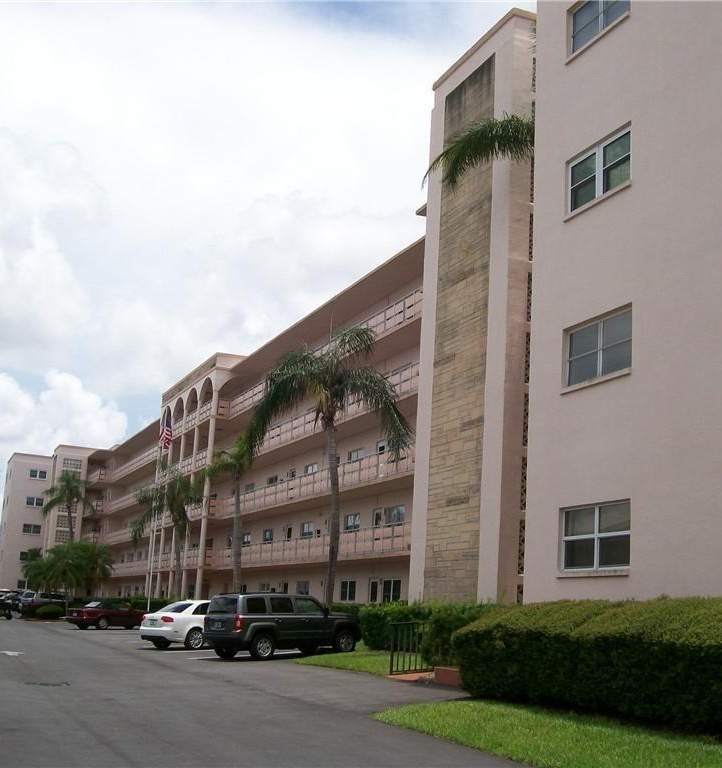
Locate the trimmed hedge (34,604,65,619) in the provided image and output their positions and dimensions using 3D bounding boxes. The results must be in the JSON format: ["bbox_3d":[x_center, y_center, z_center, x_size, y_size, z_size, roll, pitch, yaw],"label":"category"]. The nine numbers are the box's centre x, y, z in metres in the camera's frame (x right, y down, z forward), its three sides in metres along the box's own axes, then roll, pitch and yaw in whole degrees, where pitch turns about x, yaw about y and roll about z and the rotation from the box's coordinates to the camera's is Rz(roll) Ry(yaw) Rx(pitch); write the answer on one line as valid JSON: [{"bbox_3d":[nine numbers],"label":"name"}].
[{"bbox_3d":[-19.244,14.100,66.000,1.500,0.870,1.700,9,-14,-24],"label":"trimmed hedge"}]

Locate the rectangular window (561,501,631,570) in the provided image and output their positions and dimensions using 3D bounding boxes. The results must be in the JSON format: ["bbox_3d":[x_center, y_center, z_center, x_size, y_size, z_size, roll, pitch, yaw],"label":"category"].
[{"bbox_3d":[3.292,2.154,14.995,0.120,0.900,1.580,8,-14,-22],"label":"rectangular window"}]

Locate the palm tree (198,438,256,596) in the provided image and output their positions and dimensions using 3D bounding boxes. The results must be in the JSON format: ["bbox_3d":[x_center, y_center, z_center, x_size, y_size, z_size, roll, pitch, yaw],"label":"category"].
[{"bbox_3d":[-5.405,6.623,45.500,3.000,8.900,3.000,3,-13,1],"label":"palm tree"}]

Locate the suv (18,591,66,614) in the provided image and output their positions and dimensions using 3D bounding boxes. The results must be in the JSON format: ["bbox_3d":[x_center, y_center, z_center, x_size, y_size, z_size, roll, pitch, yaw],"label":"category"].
[{"bbox_3d":[-23.036,16.026,78.000,1.850,1.700,4.600,-8,-17,41],"label":"suv"}]

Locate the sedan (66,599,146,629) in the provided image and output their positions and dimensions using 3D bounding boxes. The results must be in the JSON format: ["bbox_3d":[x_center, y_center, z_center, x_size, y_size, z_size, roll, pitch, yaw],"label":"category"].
[{"bbox_3d":[-12.042,11.399,52.356,1.760,1.360,4.600,-9,-18,44],"label":"sedan"}]

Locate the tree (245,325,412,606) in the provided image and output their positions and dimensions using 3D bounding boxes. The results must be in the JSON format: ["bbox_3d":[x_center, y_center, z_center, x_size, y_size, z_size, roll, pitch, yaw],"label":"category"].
[{"bbox_3d":[-1.074,3.562,36.300,5.500,11.000,5.400,3,-13,1],"label":"tree"}]

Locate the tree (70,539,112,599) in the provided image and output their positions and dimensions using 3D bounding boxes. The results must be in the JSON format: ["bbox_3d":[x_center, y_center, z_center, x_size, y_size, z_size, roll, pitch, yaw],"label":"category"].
[{"bbox_3d":[-16.190,11.807,63.773,2.900,4.900,2.900,8,-14,-22],"label":"tree"}]

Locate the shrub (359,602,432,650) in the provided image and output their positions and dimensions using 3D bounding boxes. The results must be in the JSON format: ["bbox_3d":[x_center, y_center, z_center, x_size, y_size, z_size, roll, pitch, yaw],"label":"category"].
[{"bbox_3d":[1.038,7.515,33.000,1.400,1.380,2.500,9,-14,-24],"label":"shrub"}]

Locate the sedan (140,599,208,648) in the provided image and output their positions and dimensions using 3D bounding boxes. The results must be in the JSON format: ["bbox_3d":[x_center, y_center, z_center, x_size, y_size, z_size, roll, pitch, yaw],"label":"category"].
[{"bbox_3d":[-4.850,7.780,34.258,1.780,1.430,4.580,-9,-17,42],"label":"sedan"}]

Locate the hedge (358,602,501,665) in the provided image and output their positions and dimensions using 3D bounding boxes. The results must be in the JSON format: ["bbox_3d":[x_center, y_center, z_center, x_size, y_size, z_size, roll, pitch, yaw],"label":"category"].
[{"bbox_3d":[1.833,6.940,29.800,1.500,1.420,6.300,9,-14,-24],"label":"hedge"}]

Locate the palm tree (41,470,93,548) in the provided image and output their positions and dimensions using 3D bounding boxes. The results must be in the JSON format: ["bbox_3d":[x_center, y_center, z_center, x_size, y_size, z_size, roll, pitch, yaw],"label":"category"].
[{"bbox_3d":[-23.924,12.734,85.720,4.300,11.500,4.300,8,-14,-22],"label":"palm tree"}]

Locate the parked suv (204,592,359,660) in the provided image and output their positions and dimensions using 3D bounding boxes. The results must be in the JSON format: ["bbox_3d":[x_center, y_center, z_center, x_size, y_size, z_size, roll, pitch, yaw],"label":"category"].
[{"bbox_3d":[-1.985,6.695,29.225,4.410,1.660,1.770,13,-16,-39],"label":"parked suv"}]

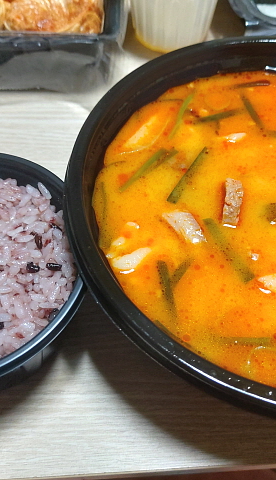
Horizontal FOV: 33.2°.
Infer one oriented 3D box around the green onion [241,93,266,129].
[{"bbox_3d":[0.071,-0.080,0.288,0.004,0.004,0.030,-15,60,-9],"label":"green onion"}]

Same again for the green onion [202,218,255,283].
[{"bbox_3d":[0.046,0.005,0.236,0.005,0.004,0.040,-24,62,-14],"label":"green onion"}]

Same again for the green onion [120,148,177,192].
[{"bbox_3d":[0.004,-0.039,0.263,0.005,0.005,0.040,38,65,20],"label":"green onion"}]

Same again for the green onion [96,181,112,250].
[{"bbox_3d":[-0.018,-0.014,0.247,0.005,0.005,0.045,-5,59,-3],"label":"green onion"}]

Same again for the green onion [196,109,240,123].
[{"bbox_3d":[0.049,-0.076,0.286,0.029,0.004,0.004,-17,60,-10],"label":"green onion"}]

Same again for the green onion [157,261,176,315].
[{"bbox_3d":[0.014,0.023,0.225,0.004,0.004,0.029,-8,59,-5],"label":"green onion"}]

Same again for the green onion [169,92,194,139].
[{"bbox_3d":[0.027,-0.076,0.286,0.004,0.005,0.042,20,61,11],"label":"green onion"}]

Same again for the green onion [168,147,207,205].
[{"bbox_3d":[0.029,-0.036,0.261,0.005,0.004,0.045,26,62,14],"label":"green onion"}]

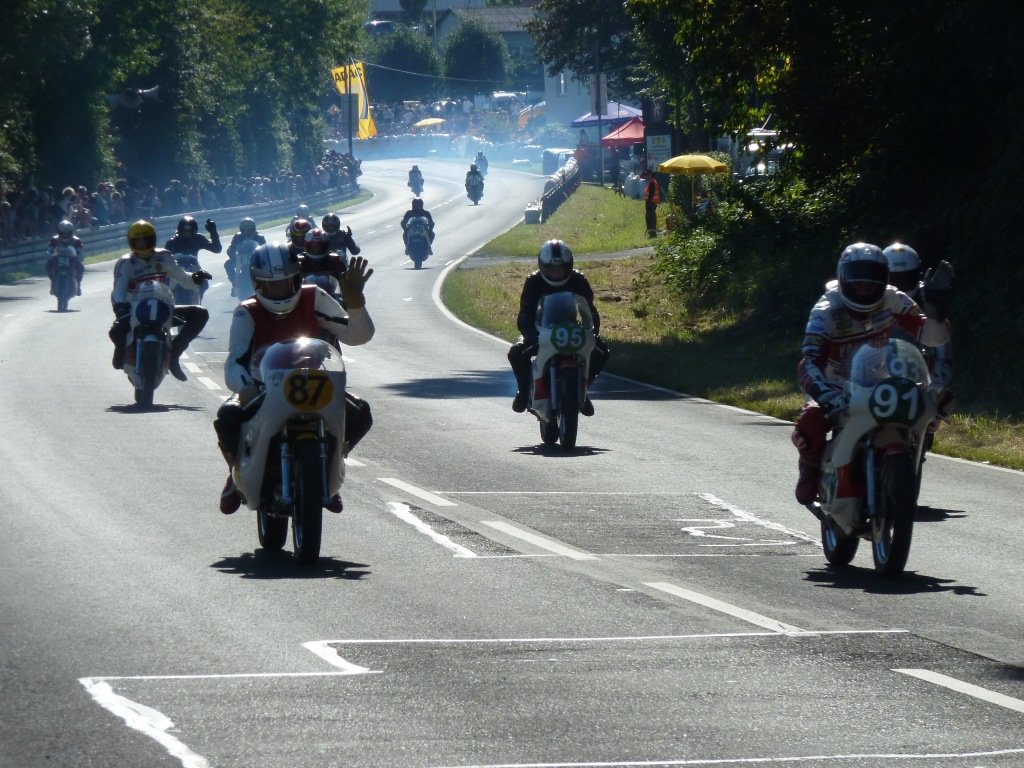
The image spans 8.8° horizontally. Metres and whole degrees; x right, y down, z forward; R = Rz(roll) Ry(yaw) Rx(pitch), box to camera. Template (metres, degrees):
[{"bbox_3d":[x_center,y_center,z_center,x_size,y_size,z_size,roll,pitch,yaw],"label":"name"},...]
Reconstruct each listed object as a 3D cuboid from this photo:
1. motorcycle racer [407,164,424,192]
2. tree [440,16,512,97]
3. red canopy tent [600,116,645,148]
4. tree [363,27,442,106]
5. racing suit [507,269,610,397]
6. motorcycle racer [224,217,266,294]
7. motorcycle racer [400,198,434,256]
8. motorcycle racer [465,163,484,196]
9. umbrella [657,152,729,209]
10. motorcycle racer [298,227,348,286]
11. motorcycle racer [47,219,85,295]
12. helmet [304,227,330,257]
[{"bbox_3d":[-4.524,-9.610,312.000,0.780,1.310,0.850,0,2,-3],"label":"motorcycle racer"},{"bbox_3d":[-2.331,-20.593,425.000,4.500,5.800,4.500,0,2,0],"label":"tree"},{"bbox_3d":[5.484,-10.244,292.000,3.100,3.000,3.100,0,2,-6],"label":"red canopy tent"},{"bbox_3d":[-6.992,-20.146,425.000,5.100,5.400,5.100,0,2,0],"label":"tree"},{"bbox_3d":[0.360,-0.399,51.600,0.800,0.990,0.820,0,2,-6],"label":"racing suit"},{"bbox_3d":[-4.468,-2.145,112.000,0.720,1.320,0.850,0,2,-6],"label":"motorcycle racer"},{"bbox_3d":[-2.260,-3.786,160.000,0.810,1.340,0.870,0,2,-1],"label":"motorcycle racer"},{"bbox_3d":[-1.409,-7.644,250.000,0.700,1.260,0.850,0,2,-1],"label":"motorcycle racer"},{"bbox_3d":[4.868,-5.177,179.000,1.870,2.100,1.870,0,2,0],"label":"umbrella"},{"bbox_3d":[-1.936,-0.943,67.100,0.740,1.260,0.880,0,2,-5],"label":"motorcycle racer"},{"bbox_3d":[-7.748,-2.204,115.500,0.670,1.320,0.850,0,2,-3],"label":"motorcycle racer"},{"bbox_3d":[-1.958,-1.412,66.900,0.250,0.280,0.320,0,2,-5],"label":"helmet"}]

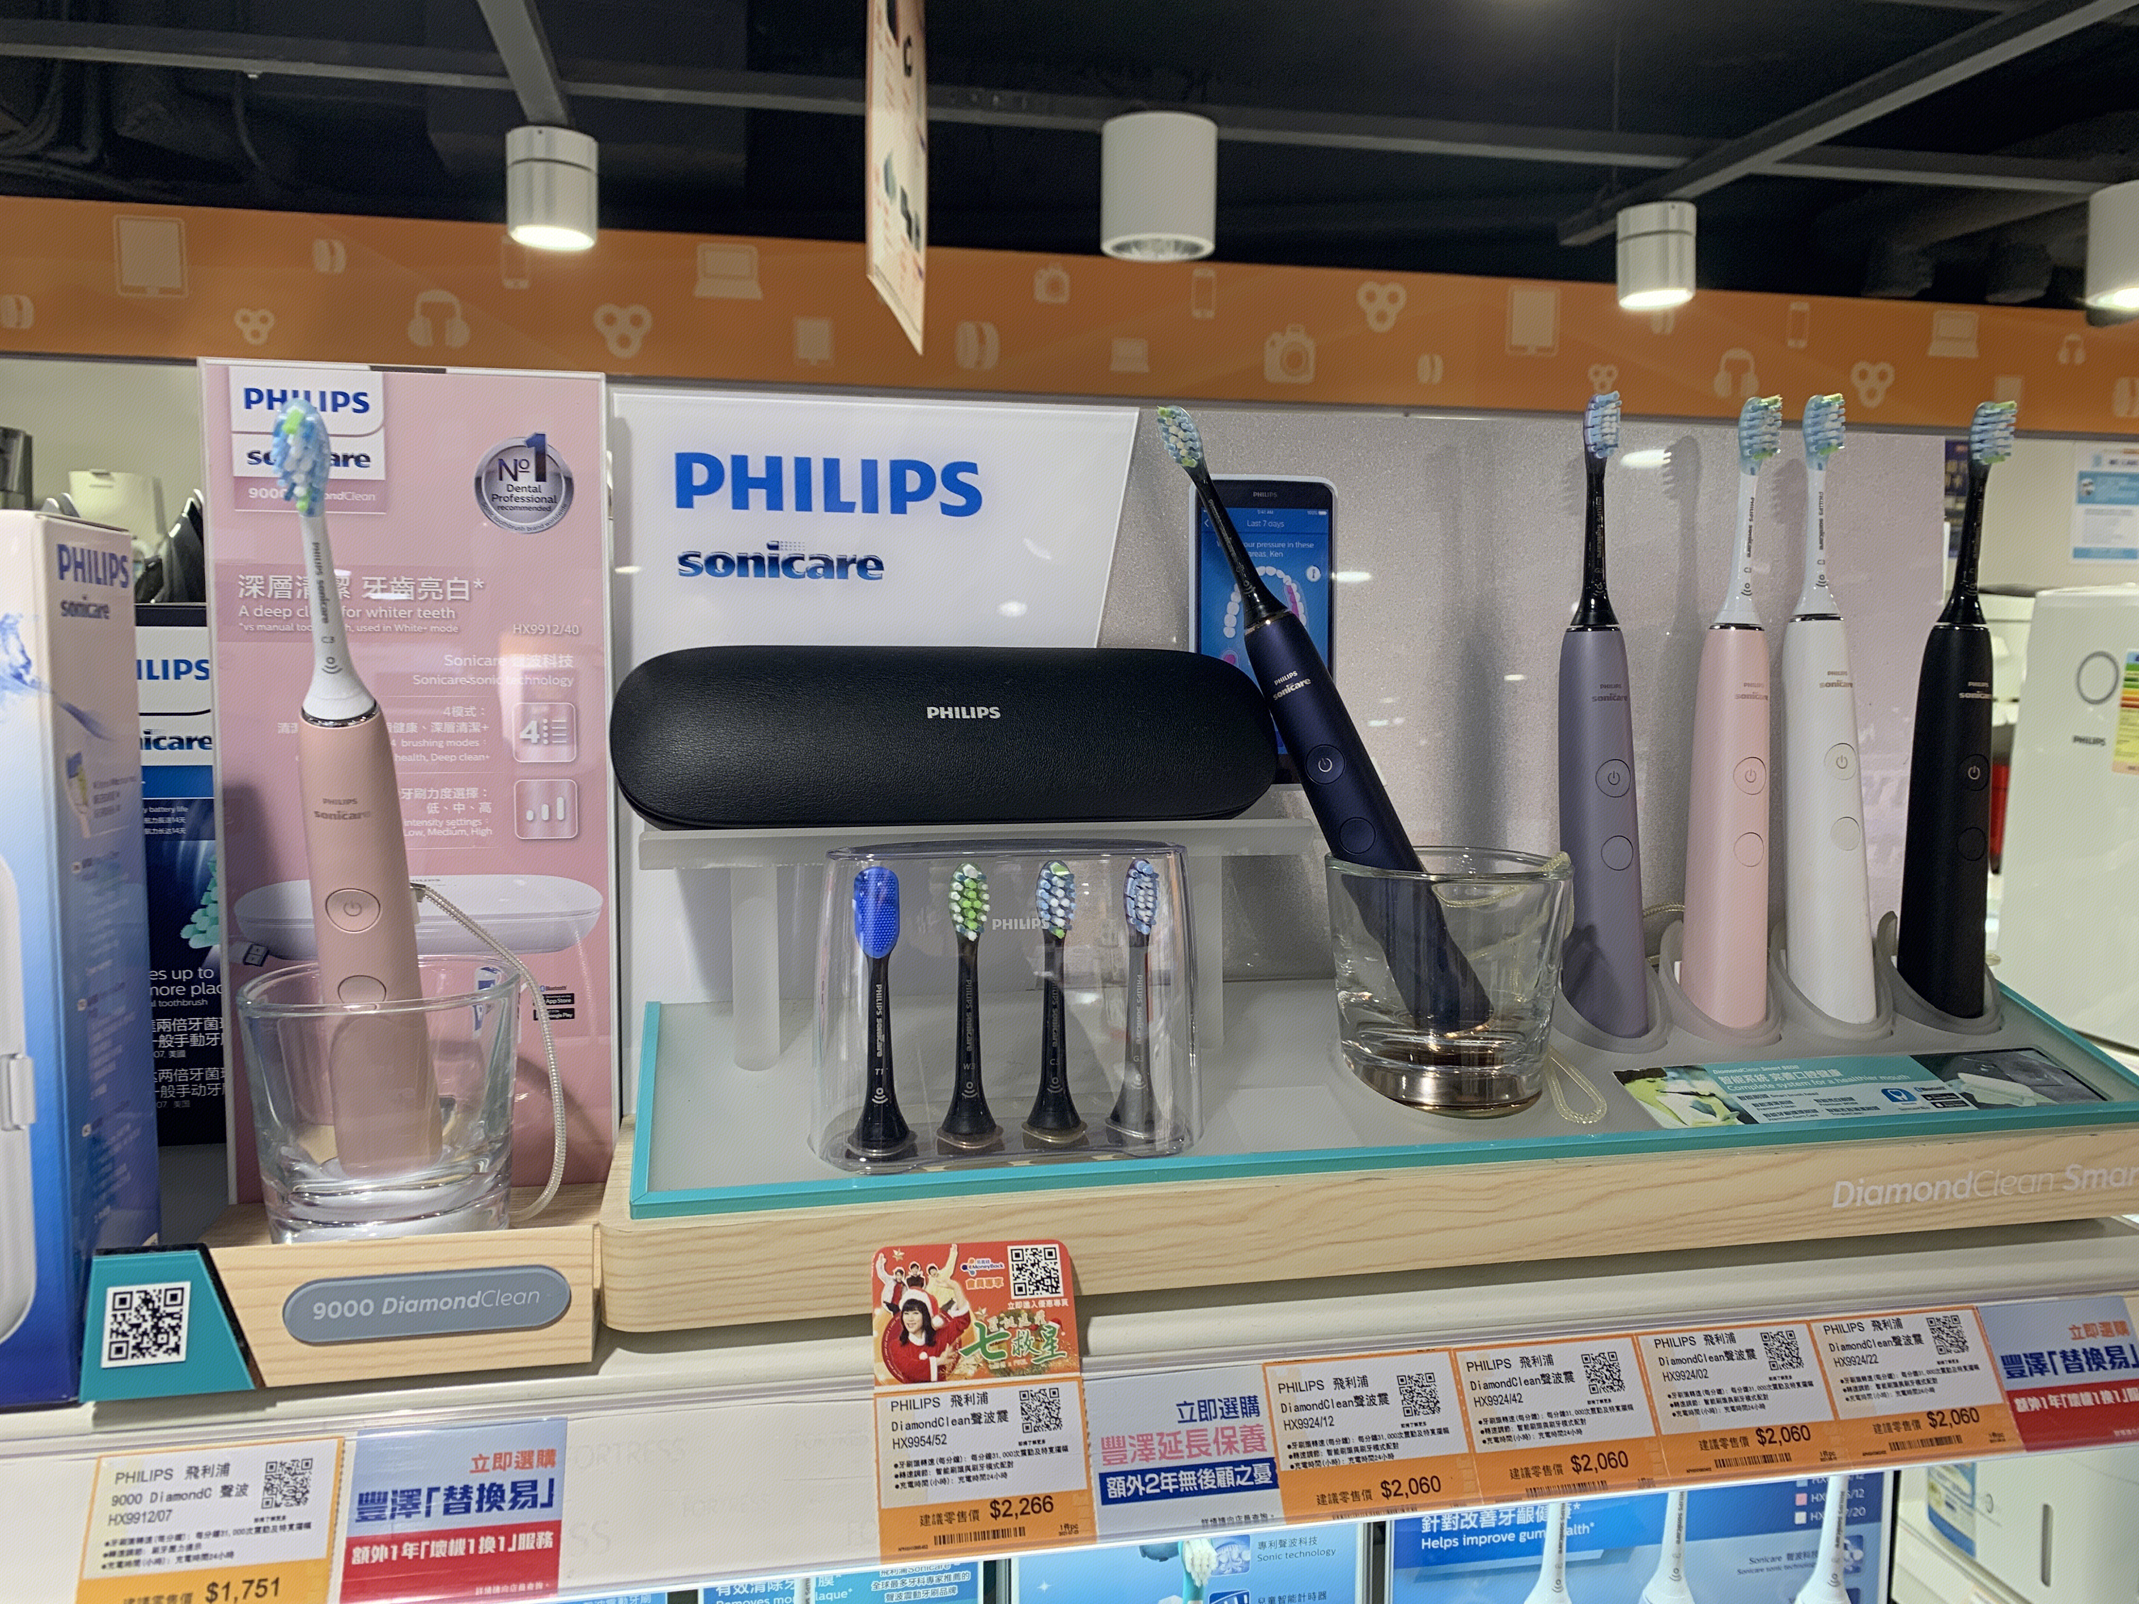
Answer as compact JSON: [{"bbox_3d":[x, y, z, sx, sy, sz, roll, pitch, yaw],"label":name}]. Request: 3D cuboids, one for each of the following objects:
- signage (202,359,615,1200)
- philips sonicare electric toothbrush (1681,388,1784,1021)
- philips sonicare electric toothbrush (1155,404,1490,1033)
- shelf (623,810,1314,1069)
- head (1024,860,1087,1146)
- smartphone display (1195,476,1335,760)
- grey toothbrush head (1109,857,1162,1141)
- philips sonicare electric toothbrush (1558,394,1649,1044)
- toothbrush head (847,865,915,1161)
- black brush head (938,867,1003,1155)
[{"bbox_3d":[-0.214,-0.004,0.529,0.120,0.272,0.006,-1,5,-13],"label":"signage"},{"bbox_3d":[0.262,-0.031,0.628,0.032,0.249,0.033,-1,5,-13],"label":"philips sonicare electric toothbrush"},{"bbox_3d":[0.087,-0.036,0.591,0.031,0.252,0.032,-25,-13,15],"label":"philips sonicare electric toothbrush"},{"bbox_3d":[-0.033,0.046,0.570,0.227,0.080,0.070,-1,5,-13],"label":"shelf"},{"bbox_3d":[-0.004,0.064,0.521,0.019,0.091,0.021,-1,5,-16],"label":"head"},{"bbox_3d":[0.076,-0.067,0.625,0.060,0.120,0.008,-1,2,-13],"label":"smartphone display"},{"bbox_3d":[0.022,0.064,0.527,0.019,0.091,0.021,-1,6,-22],"label":"grey toothbrush head"},{"bbox_3d":[0.206,-0.030,0.618,0.032,0.248,0.033,-3,5,-10],"label":"philips sonicare electric toothbrush"},{"bbox_3d":[-0.059,0.065,0.507,0.021,0.091,0.021,0,5,-11],"label":"toothbrush head"},{"bbox_3d":[-0.032,0.064,0.514,0.019,0.091,0.021,-1,5,-13],"label":"black brush head"}]

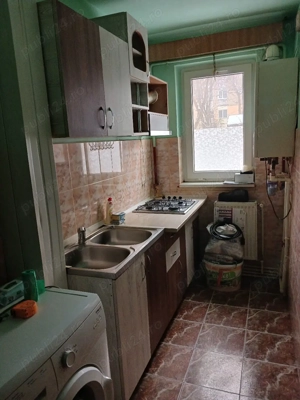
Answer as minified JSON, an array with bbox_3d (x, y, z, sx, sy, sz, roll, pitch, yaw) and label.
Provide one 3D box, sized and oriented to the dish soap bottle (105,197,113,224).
[{"bbox_3d":[-0.324,0.089,2.506,0.050,0.218,0.060,1,12,21],"label":"dish soap bottle"}]

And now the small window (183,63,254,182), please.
[{"bbox_3d":[0.730,-0.793,3.317,0.745,1.213,0.100,1,12,21],"label":"small window"}]

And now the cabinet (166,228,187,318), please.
[{"bbox_3d":[-0.003,0.556,2.769,0.512,0.760,0.619,1,12,21],"label":"cabinet"}]

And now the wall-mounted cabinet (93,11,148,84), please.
[{"bbox_3d":[-0.227,-1.133,2.420,0.310,0.413,0.395,1,12,21],"label":"wall-mounted cabinet"}]

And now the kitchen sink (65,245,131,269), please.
[{"bbox_3d":[-0.333,0.403,1.860,0.400,0.150,0.345,1,12,21],"label":"kitchen sink"}]

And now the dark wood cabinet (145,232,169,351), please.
[{"bbox_3d":[-0.181,0.652,2.302,0.512,0.760,0.399,1,12,21],"label":"dark wood cabinet"}]

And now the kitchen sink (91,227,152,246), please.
[{"bbox_3d":[-0.197,0.326,2.217,0.400,0.150,0.345,1,12,21],"label":"kitchen sink"}]

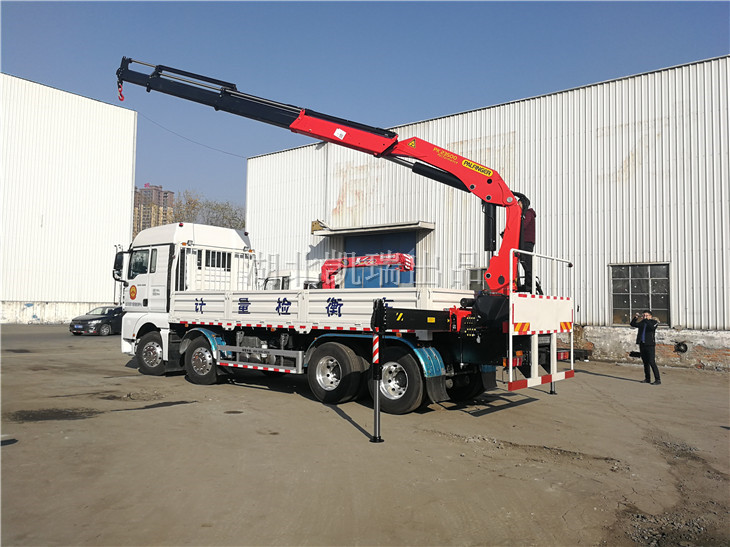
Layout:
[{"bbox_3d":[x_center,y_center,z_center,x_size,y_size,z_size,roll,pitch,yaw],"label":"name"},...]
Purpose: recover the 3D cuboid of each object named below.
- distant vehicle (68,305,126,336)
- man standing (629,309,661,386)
[{"bbox_3d":[-13.751,2.551,30.985,1.800,1.480,4.600,0,-3,17],"label":"distant vehicle"},{"bbox_3d":[6.586,1.733,13.350,0.480,1.720,0.620,3,-4,-38],"label":"man standing"}]

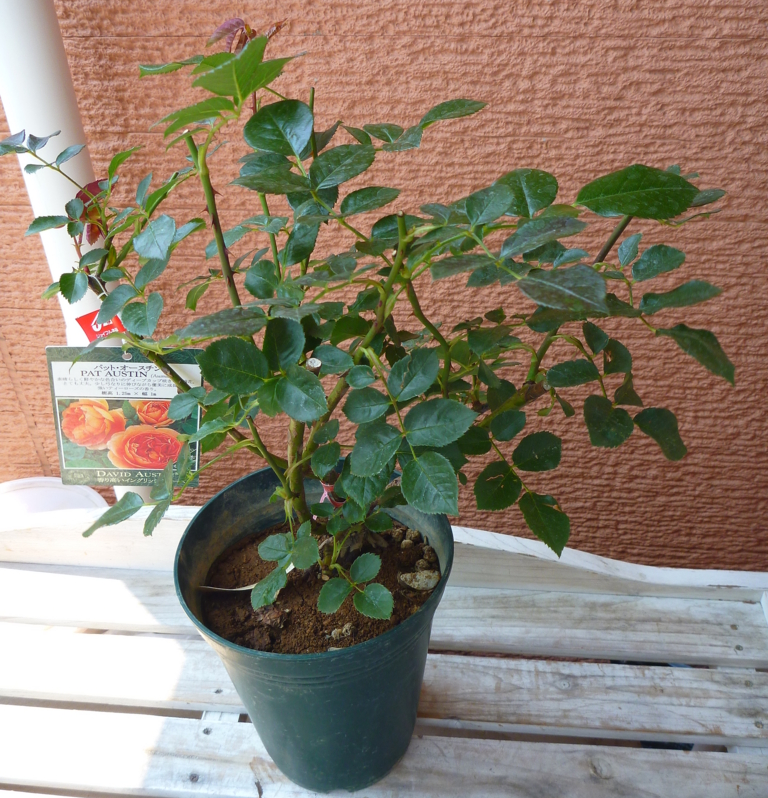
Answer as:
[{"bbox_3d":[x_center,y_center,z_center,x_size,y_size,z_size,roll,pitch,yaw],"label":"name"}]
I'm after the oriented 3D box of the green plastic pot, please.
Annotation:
[{"bbox_3d":[-0.041,0.181,0.613,0.185,0.207,0.185,-3,35,2],"label":"green plastic pot"}]

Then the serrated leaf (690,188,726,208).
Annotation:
[{"bbox_3d":[0.185,-0.115,0.474,0.027,0.004,0.014,-20,46,-10],"label":"serrated leaf"}]

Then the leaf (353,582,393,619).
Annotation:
[{"bbox_3d":[-0.008,0.136,0.555,0.031,0.006,0.024,39,60,16],"label":"leaf"}]

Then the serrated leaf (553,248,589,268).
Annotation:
[{"bbox_3d":[0.105,-0.078,0.462,0.021,0.005,0.013,-20,49,-5],"label":"serrated leaf"}]

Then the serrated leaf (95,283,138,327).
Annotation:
[{"bbox_3d":[-0.163,-0.058,0.505,0.032,0.009,0.016,-40,62,-11],"label":"serrated leaf"}]

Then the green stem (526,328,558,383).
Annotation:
[{"bbox_3d":[0.102,-0.028,0.532,0.009,0.044,0.008,9,35,-9],"label":"green stem"}]

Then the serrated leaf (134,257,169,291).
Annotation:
[{"bbox_3d":[-0.132,-0.074,0.474,0.018,0.005,0.032,9,57,29],"label":"serrated leaf"}]

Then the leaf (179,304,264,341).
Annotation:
[{"bbox_3d":[-0.097,-0.046,0.495,0.055,0.008,0.033,-13,41,-21],"label":"leaf"}]

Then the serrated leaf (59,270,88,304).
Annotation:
[{"bbox_3d":[-0.188,-0.068,0.501,0.015,0.022,0.009,15,-7,-17],"label":"serrated leaf"}]

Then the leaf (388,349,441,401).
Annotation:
[{"bbox_3d":[0.017,-0.013,0.452,0.027,0.007,0.040,20,55,28],"label":"leaf"}]

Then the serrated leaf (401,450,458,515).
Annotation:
[{"bbox_3d":[0.027,0.050,0.493,0.031,0.008,0.042,-37,77,-6],"label":"serrated leaf"}]

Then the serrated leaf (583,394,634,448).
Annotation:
[{"bbox_3d":[0.143,0.014,0.528,0.033,0.009,0.040,6,41,22],"label":"serrated leaf"}]

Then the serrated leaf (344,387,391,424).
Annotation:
[{"bbox_3d":[-0.010,0.003,0.471,0.027,0.006,0.022,-5,76,-1],"label":"serrated leaf"}]

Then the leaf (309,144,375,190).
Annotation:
[{"bbox_3d":[-0.019,-0.115,0.406,0.029,0.007,0.043,31,60,28],"label":"leaf"}]

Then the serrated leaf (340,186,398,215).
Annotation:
[{"bbox_3d":[-0.007,-0.106,0.443,0.037,0.010,0.020,-28,53,-22],"label":"serrated leaf"}]

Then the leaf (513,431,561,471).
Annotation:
[{"bbox_3d":[0.095,0.033,0.517,0.035,0.008,0.025,-30,74,1],"label":"leaf"}]

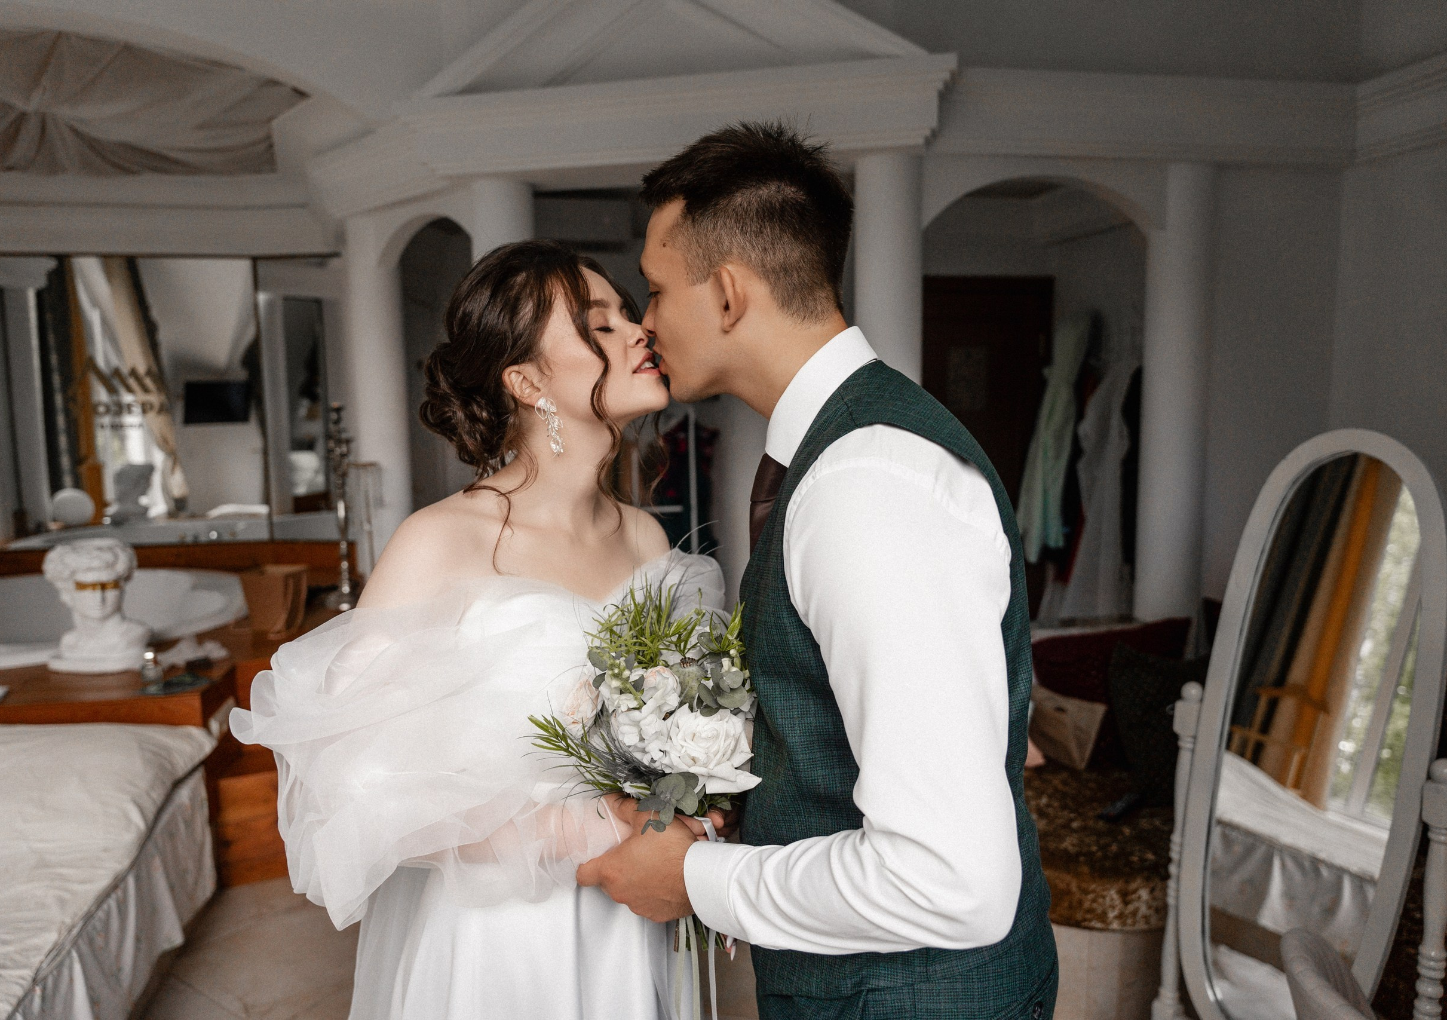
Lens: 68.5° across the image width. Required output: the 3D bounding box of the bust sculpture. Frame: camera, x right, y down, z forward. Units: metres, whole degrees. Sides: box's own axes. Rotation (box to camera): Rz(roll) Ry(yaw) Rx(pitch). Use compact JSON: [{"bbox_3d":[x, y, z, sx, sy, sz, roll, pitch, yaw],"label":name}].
[{"bbox_3d":[-2.068,0.293,3.473,0.290,0.435,0.260,-6,9,-37],"label":"bust sculpture"}]

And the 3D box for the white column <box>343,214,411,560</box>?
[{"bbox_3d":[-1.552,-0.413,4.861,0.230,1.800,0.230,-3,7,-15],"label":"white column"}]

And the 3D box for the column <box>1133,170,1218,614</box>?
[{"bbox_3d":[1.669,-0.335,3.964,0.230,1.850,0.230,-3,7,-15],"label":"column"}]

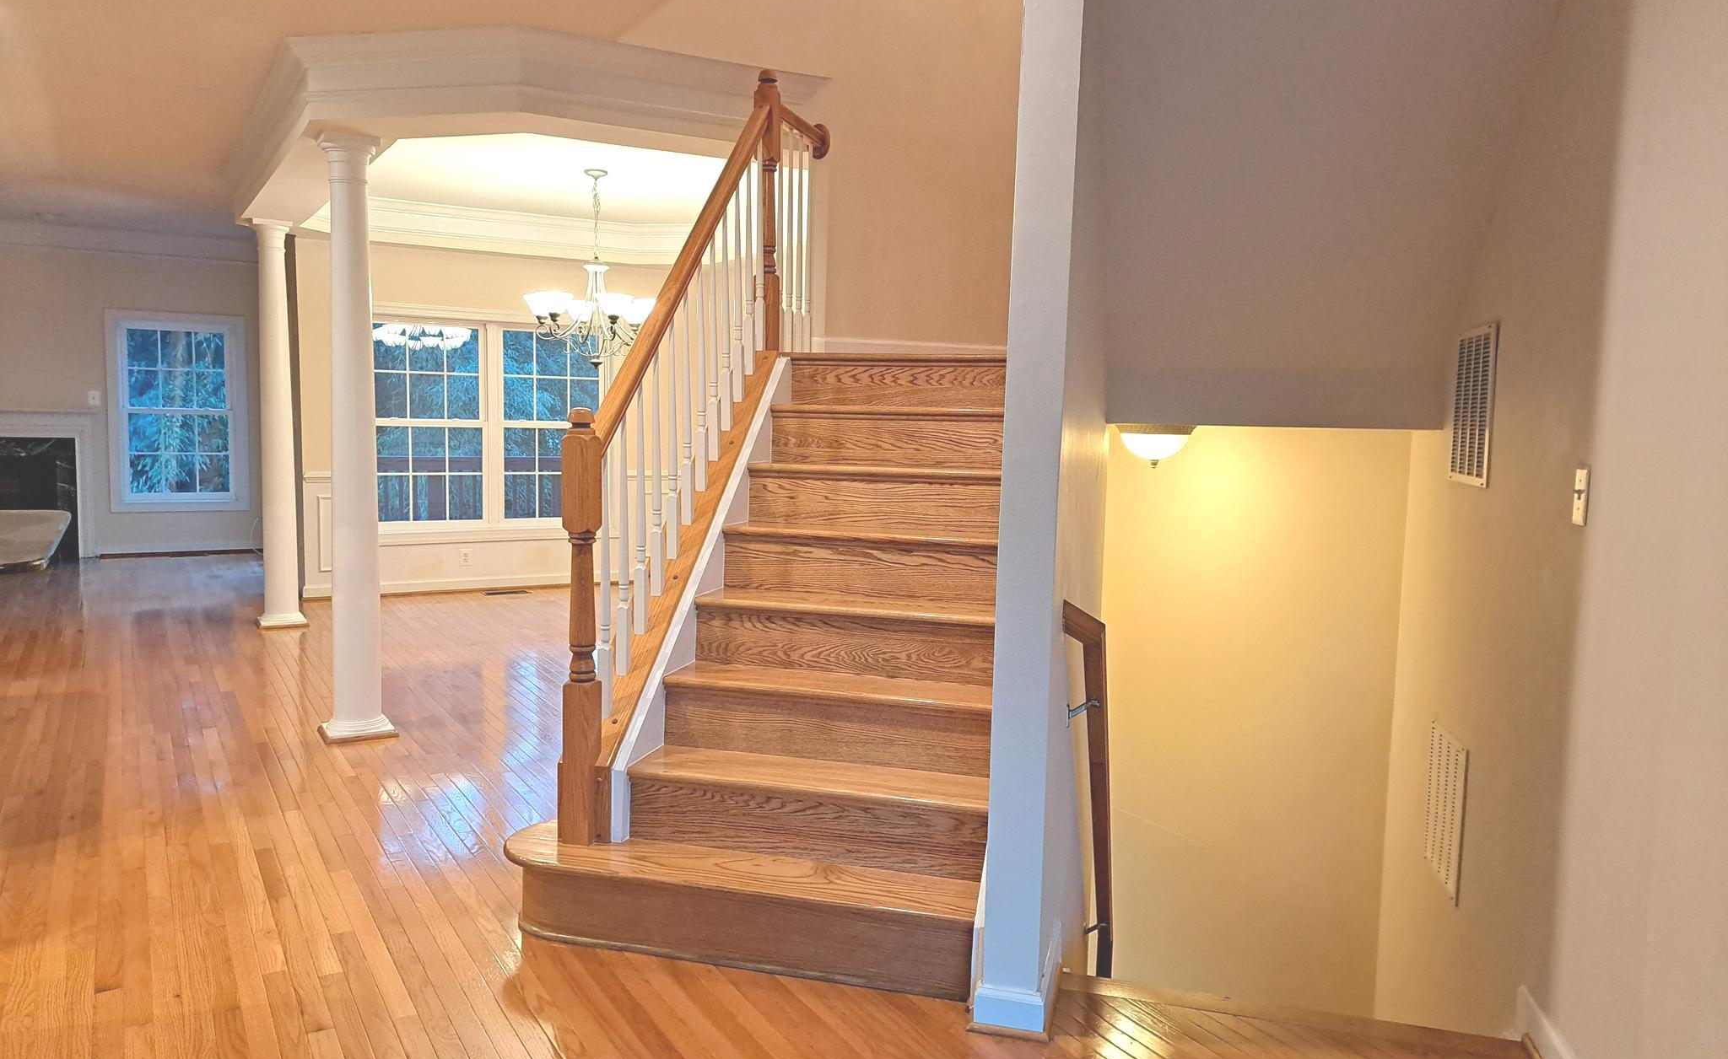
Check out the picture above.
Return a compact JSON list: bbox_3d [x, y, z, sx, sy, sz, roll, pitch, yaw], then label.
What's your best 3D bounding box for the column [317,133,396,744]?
[{"bbox_3d":[-2.079,-0.364,4.879,0.270,2.430,0.270,-2,6,-31],"label":"column"}]

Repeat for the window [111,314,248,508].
[{"bbox_3d":[-5.961,-1.008,10.450,1.050,1.715,0.100,-2,6,-31],"label":"window"}]

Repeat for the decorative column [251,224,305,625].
[{"bbox_3d":[-3.544,-0.629,7.266,0.270,2.430,0.270,-2,6,-31],"label":"decorative column"}]

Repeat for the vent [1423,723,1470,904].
[{"bbox_3d":[1.687,0.814,3.503,0.020,0.437,0.427,3,6,14],"label":"vent"}]

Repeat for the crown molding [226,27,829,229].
[{"bbox_3d":[-1.995,-1.842,6.024,1.960,0.300,3.830,-2,6,-31],"label":"crown molding"}]

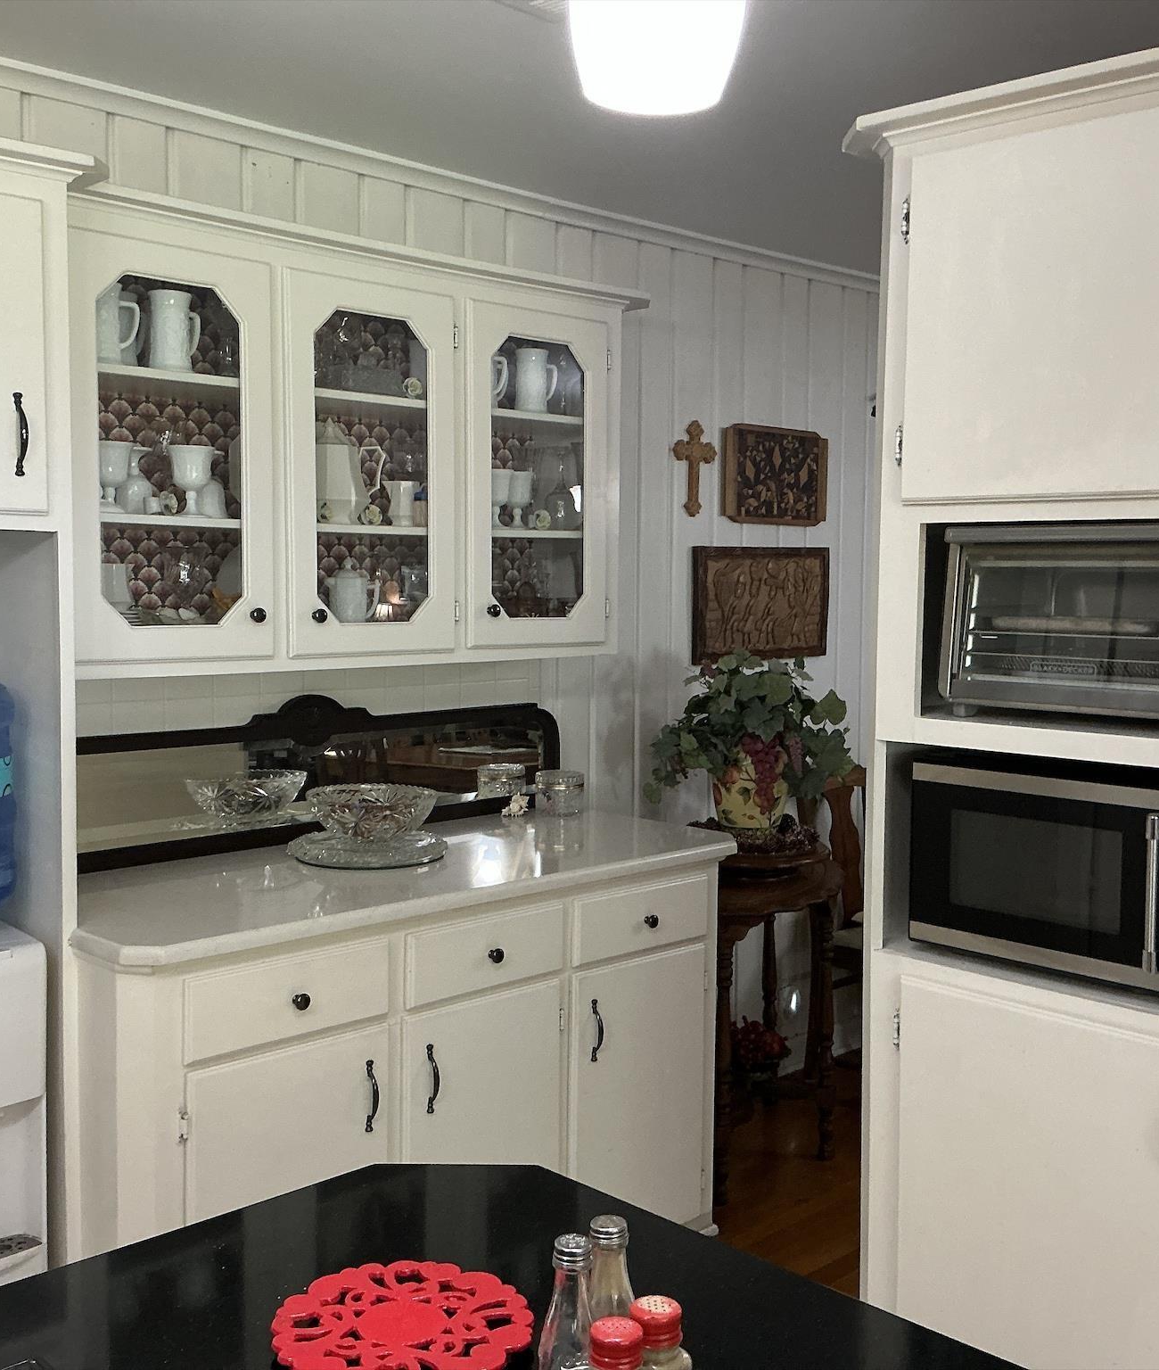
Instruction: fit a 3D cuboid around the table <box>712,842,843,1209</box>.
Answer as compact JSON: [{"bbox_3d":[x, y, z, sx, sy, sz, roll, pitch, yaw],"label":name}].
[{"bbox_3d":[0.433,0.839,3.881,0.500,0.800,0.500,1,4,0],"label":"table"}]

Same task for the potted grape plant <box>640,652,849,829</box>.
[{"bbox_3d":[0.440,0.147,3.860,0.530,0.460,0.470,-4,6,-44],"label":"potted grape plant"}]

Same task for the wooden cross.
[{"bbox_3d":[0.325,-0.607,4.151,0.180,0.270,0.020,-4,6,-44],"label":"wooden cross"}]

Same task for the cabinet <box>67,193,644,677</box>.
[{"bbox_3d":[-0.489,-0.471,3.158,1.490,0.849,0.345,-4,6,-44],"label":"cabinet"}]

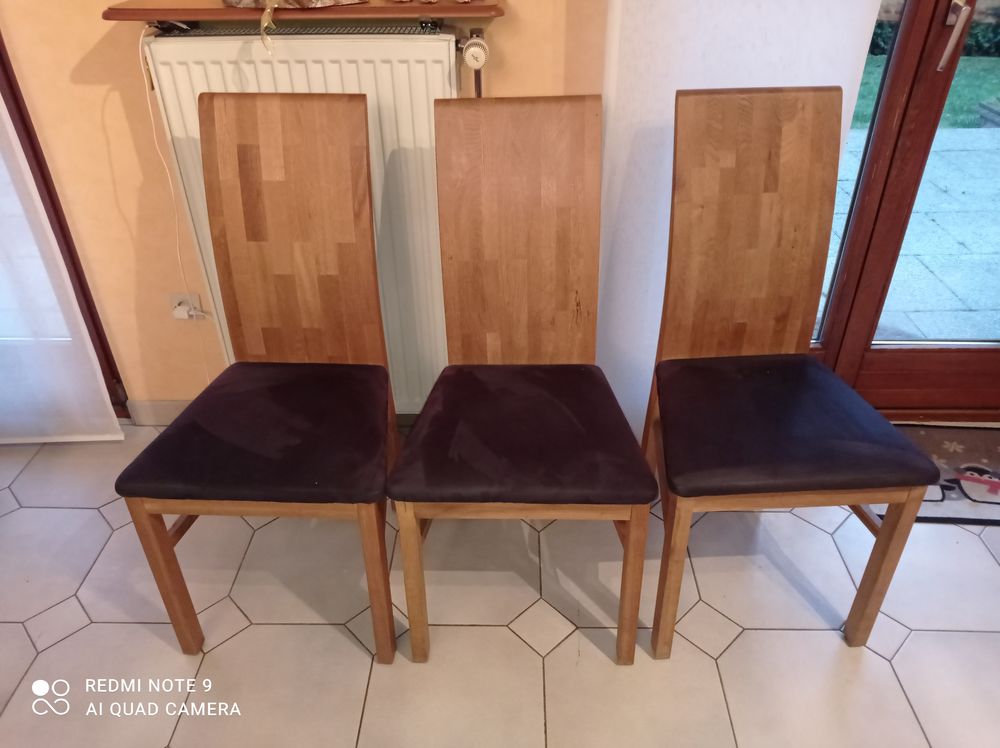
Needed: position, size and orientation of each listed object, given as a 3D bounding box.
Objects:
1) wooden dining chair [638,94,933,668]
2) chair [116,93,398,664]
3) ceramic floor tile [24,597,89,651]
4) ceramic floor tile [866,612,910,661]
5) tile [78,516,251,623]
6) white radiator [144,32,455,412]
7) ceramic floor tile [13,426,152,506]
[{"bbox_3d":[0.495,0.011,1.534,0.455,0.975,0.525,-3,35,-2],"label":"wooden dining chair"},{"bbox_3d":[-0.412,0.027,1.540,0.455,0.975,0.525,2,35,4],"label":"chair"},{"bbox_3d":[-0.929,0.526,1.700,0.101,0.010,0.101,-29,43,-34],"label":"ceramic floor tile"},{"bbox_3d":[0.765,0.526,1.648,0.101,0.010,0.101,-29,43,-34],"label":"ceramic floor tile"},{"bbox_3d":[-0.750,0.429,1.834,0.334,0.010,0.334,0,35,2],"label":"tile"},{"bbox_3d":[-0.371,-0.297,1.831,0.594,0.902,0.100,0,35,2],"label":"white radiator"},{"bbox_3d":[-1.067,0.239,2.118,0.334,0.010,0.334,0,35,2],"label":"ceramic floor tile"}]

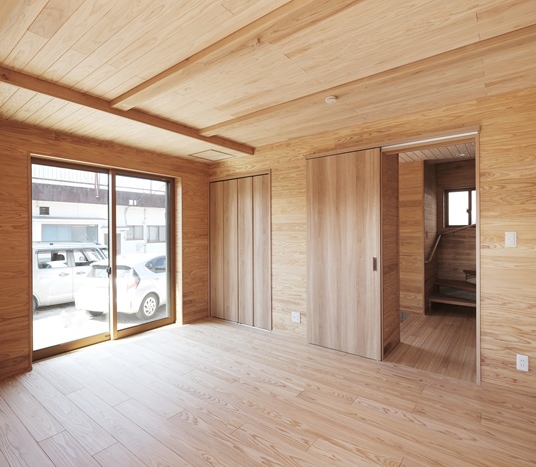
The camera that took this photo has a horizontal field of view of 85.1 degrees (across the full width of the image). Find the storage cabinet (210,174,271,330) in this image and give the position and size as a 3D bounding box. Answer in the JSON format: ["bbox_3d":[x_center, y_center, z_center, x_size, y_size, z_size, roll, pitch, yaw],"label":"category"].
[{"bbox_3d":[-0.282,0.247,4.222,1.120,2.020,0.450,0,1,36],"label":"storage cabinet"}]

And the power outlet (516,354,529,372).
[{"bbox_3d":[2.003,1.015,2.292,0.070,0.119,0.010,0,1,36],"label":"power outlet"}]

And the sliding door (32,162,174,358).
[{"bbox_3d":[-1.846,0.260,3.519,0.100,2.030,1.680,0,1,36],"label":"sliding door"}]

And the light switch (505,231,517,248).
[{"bbox_3d":[1.935,0.052,2.324,0.070,0.119,0.010,0,1,36],"label":"light switch"}]

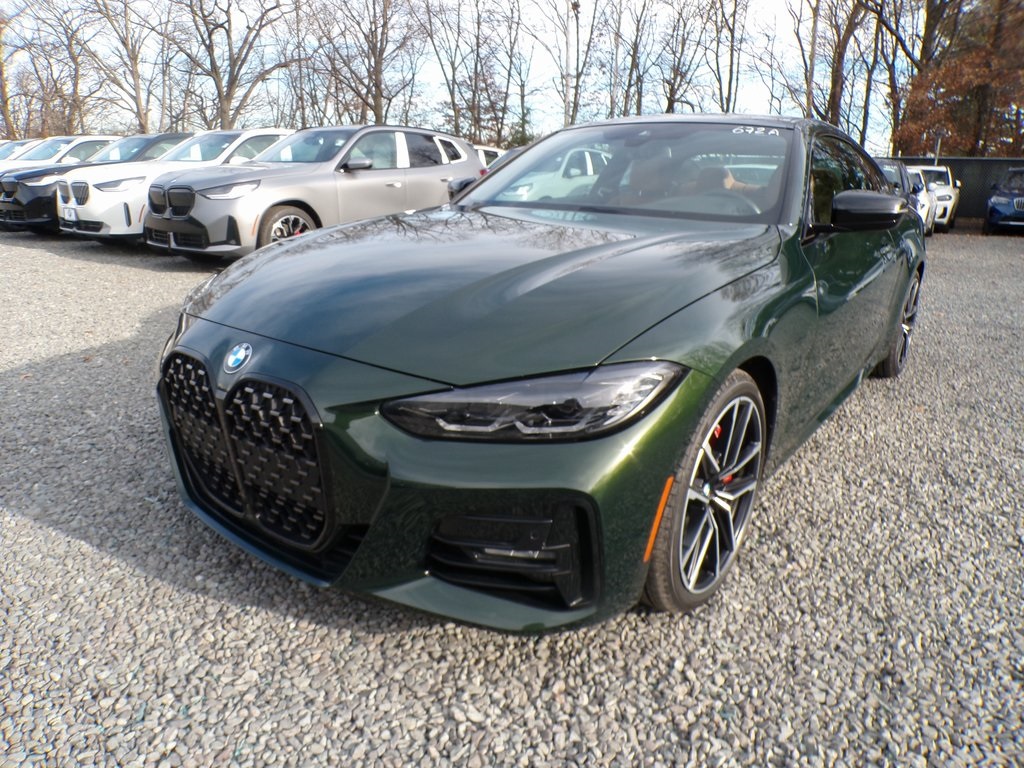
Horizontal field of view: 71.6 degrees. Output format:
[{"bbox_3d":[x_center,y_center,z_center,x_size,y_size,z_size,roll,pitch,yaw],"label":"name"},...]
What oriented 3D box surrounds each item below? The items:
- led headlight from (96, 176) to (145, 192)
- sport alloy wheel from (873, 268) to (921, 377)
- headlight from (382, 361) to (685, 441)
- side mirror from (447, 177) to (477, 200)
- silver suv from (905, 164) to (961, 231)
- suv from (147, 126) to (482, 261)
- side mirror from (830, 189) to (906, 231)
[{"bbox_3d":[-5.036,-2.557,9.083,0.660,0.200,0.260,1,17,0],"label":"led headlight"},{"bbox_3d":[2.163,-0.380,4.109,0.260,0.660,0.660,13,21,35],"label":"sport alloy wheel"},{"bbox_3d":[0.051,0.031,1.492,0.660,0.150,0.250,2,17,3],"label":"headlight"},{"bbox_3d":[-0.238,-0.947,3.509,0.250,0.155,0.160,13,21,35],"label":"side mirror"},{"bbox_3d":[11.026,-5.177,19.399,1.880,1.650,4.500,11,19,29],"label":"silver suv"},{"bbox_3d":[-2.383,-2.557,9.445,1.950,1.660,4.750,12,20,32],"label":"suv"},{"bbox_3d":[1.223,-0.609,2.471,0.250,0.155,0.160,13,21,35],"label":"side mirror"}]

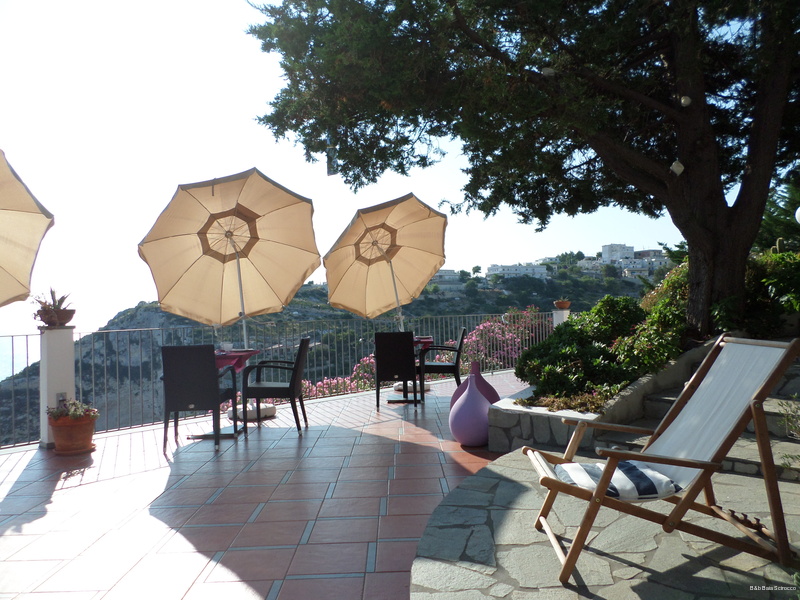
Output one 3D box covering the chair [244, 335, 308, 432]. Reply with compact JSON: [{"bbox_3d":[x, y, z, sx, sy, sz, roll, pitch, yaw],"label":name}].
[{"bbox_3d":[-1.160,0.816,5.529,0.560,0.885,0.555,-1,-1,1],"label":"chair"}]

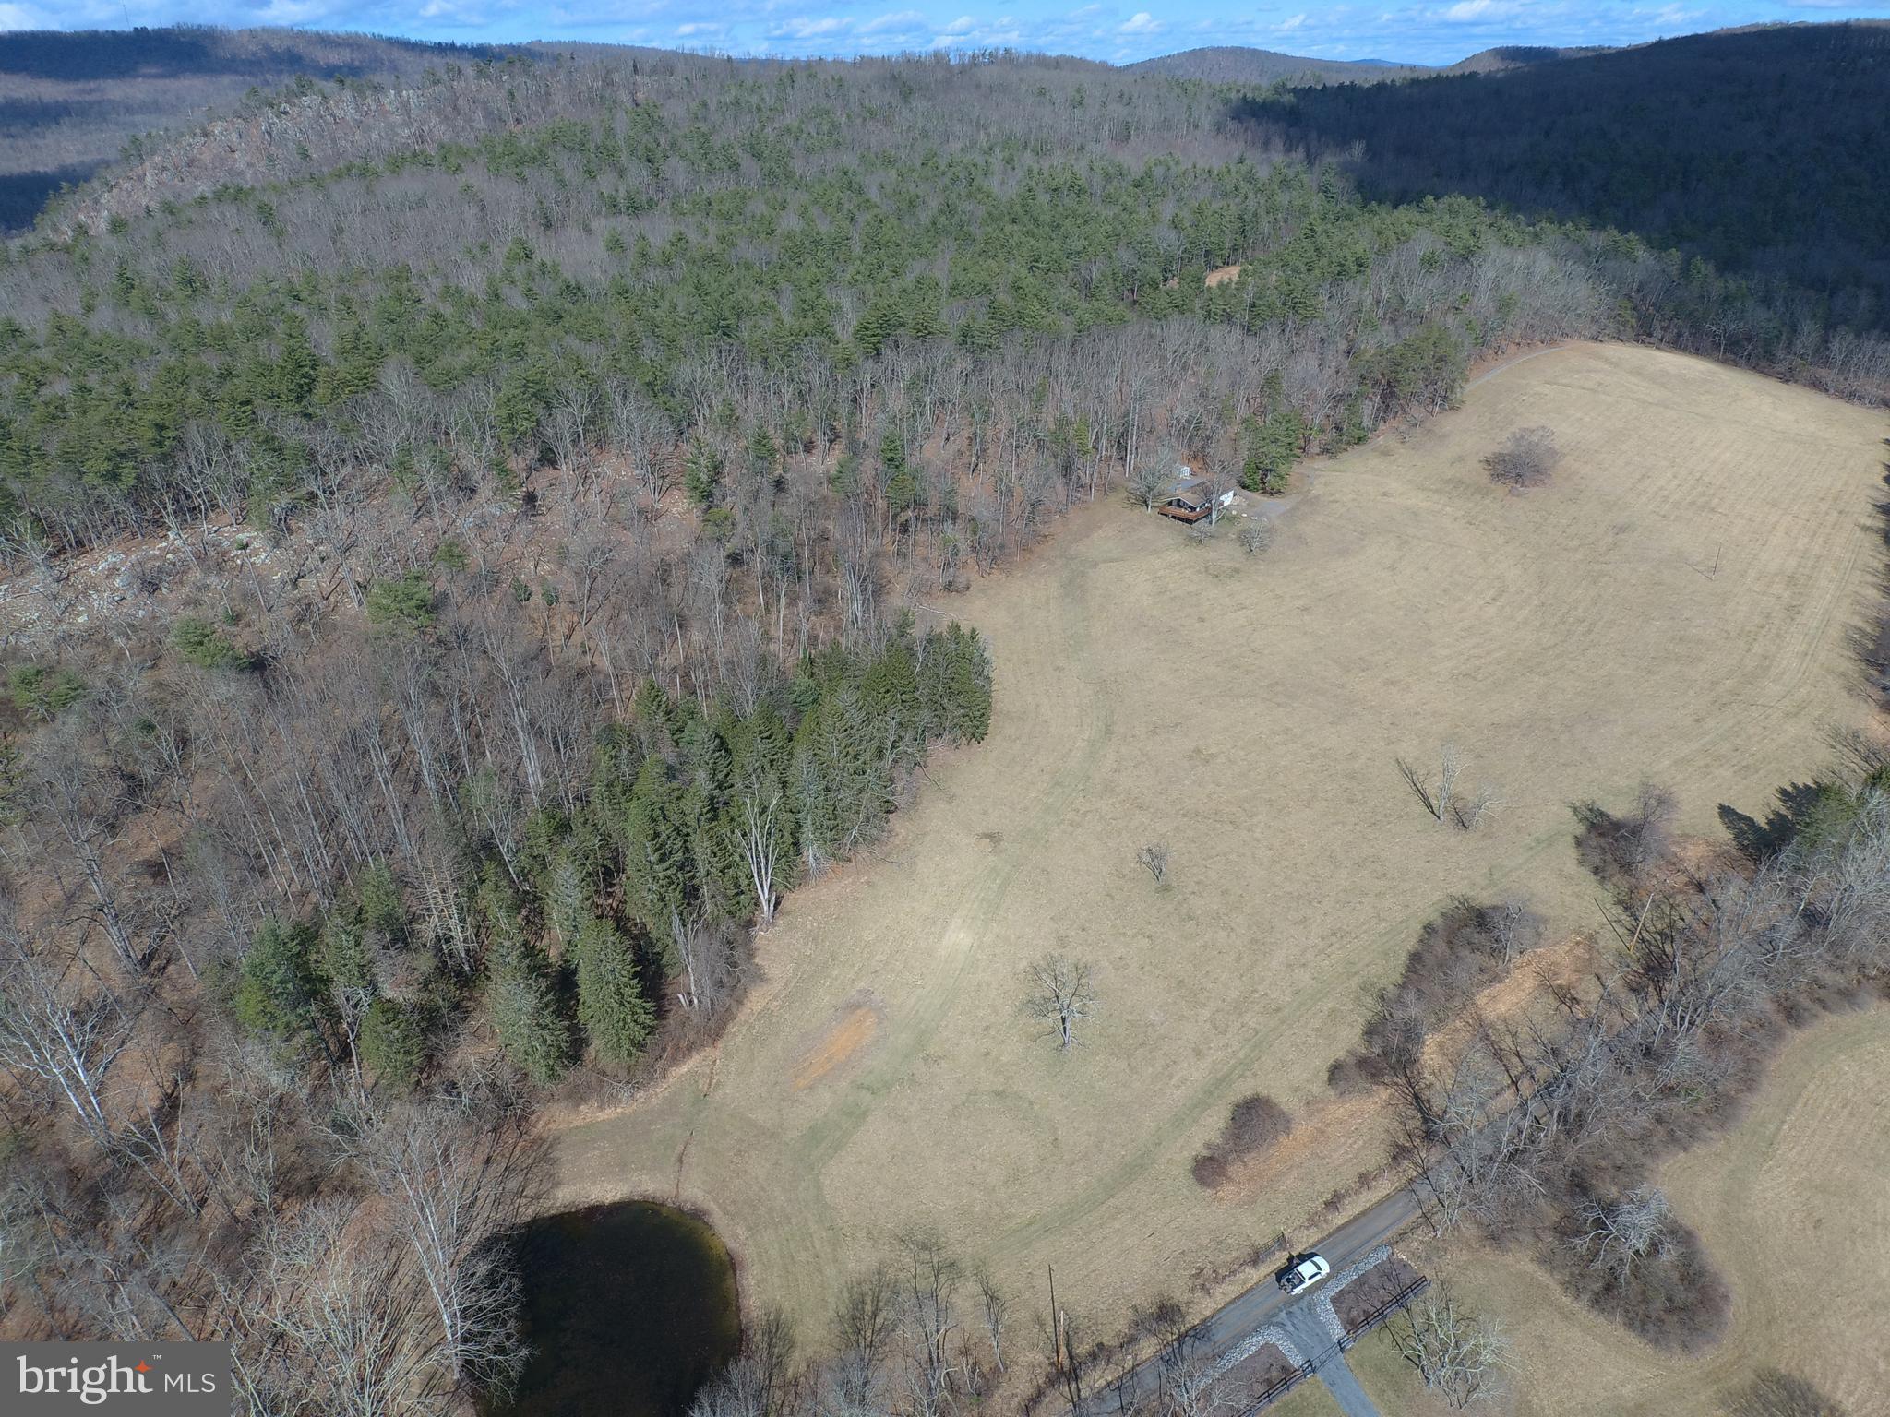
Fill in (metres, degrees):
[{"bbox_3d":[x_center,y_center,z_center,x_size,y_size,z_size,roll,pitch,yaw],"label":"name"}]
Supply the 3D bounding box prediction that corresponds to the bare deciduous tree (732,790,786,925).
[{"bbox_3d":[-24.300,20.830,123.380,6.500,21.500,6.000,0,31,0],"label":"bare deciduous tree"}]

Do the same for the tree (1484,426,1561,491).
[{"bbox_3d":[152.490,-64.730,247.710,15.000,13.500,14.000,0,31,0],"label":"tree"}]

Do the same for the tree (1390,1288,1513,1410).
[{"bbox_3d":[43.450,55.470,79.810,8.700,7.000,8.300,0,31,0],"label":"tree"}]

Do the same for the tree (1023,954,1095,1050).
[{"bbox_3d":[13.050,34.560,106.260,8.000,13.700,7.800,0,31,0],"label":"tree"}]

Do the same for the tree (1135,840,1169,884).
[{"bbox_3d":[29.410,22.270,131.660,4.600,6.700,4.500,0,31,0],"label":"tree"}]

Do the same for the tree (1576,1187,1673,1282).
[{"bbox_3d":[64.010,49.930,87.870,6.800,8.200,6.800,0,31,0],"label":"tree"}]

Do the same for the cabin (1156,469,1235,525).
[{"bbox_3d":[62.710,-52.640,234.690,10.000,6.500,16.000,23,38,33],"label":"cabin"}]

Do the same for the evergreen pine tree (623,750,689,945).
[{"bbox_3d":[-37.940,19.960,118.130,8.000,26.500,8.000,0,31,0],"label":"evergreen pine tree"}]

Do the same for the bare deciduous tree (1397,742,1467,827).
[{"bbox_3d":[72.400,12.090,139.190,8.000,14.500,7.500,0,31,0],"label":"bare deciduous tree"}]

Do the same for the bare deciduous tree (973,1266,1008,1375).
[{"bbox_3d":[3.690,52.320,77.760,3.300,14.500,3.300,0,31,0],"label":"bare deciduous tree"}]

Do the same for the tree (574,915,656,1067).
[{"bbox_3d":[-38.940,31.990,105.770,8.600,20.500,8.600,0,31,0],"label":"tree"}]

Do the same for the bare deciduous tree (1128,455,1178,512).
[{"bbox_3d":[52.230,-56.290,233.180,11.000,14.000,10.500,0,31,0],"label":"bare deciduous tree"}]

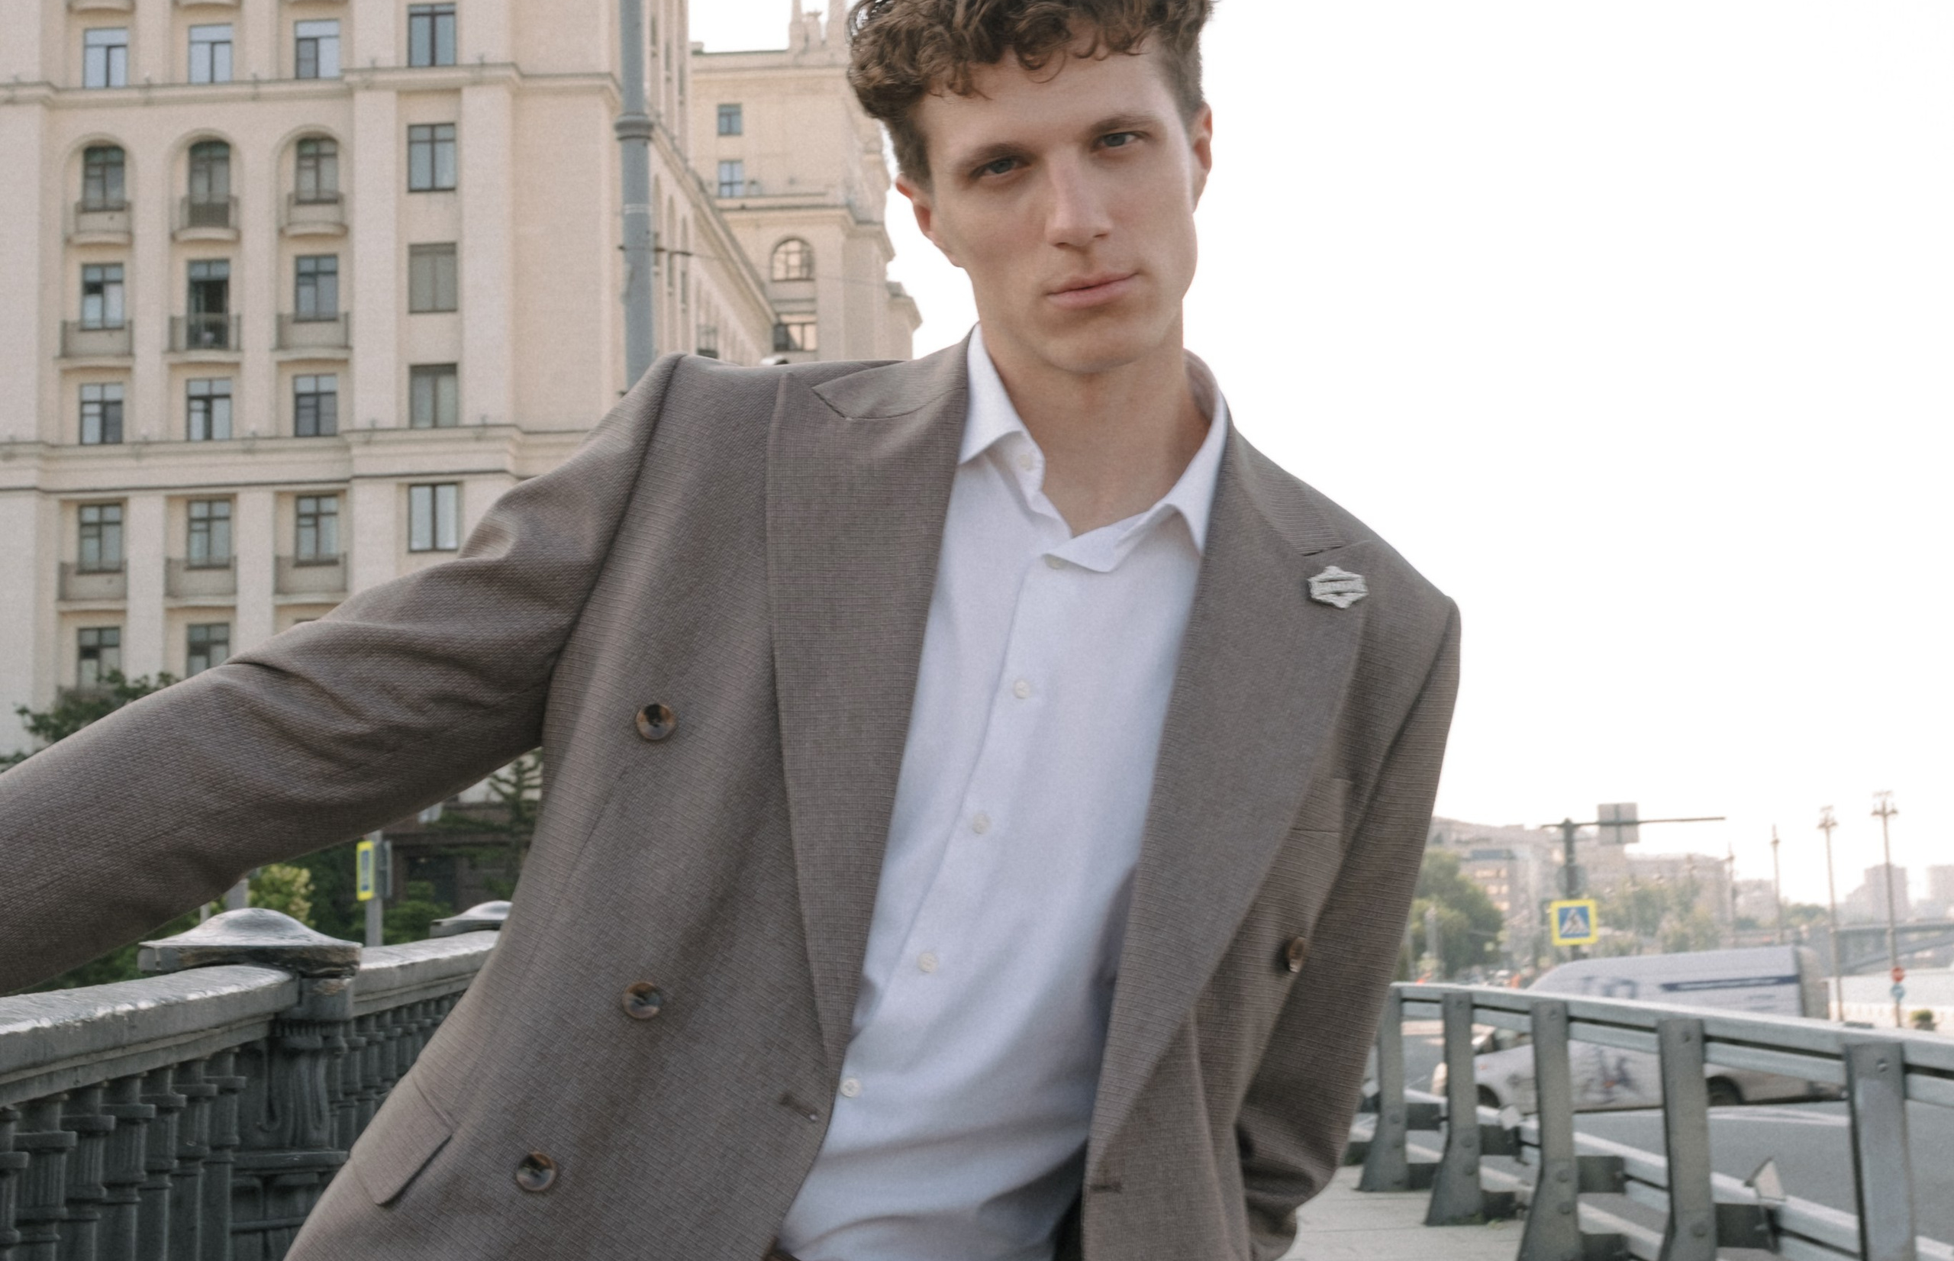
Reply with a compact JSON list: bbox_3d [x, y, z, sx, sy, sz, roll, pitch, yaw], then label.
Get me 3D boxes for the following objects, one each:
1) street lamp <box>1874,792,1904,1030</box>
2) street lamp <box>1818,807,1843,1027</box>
[{"bbox_3d":[40.962,12.679,135.000,1.250,11.000,1.200,-4,-7,17],"label":"street lamp"},{"bbox_3d":[41.980,14.125,148.000,1.100,11.000,1.100,-4,-7,17],"label":"street lamp"}]

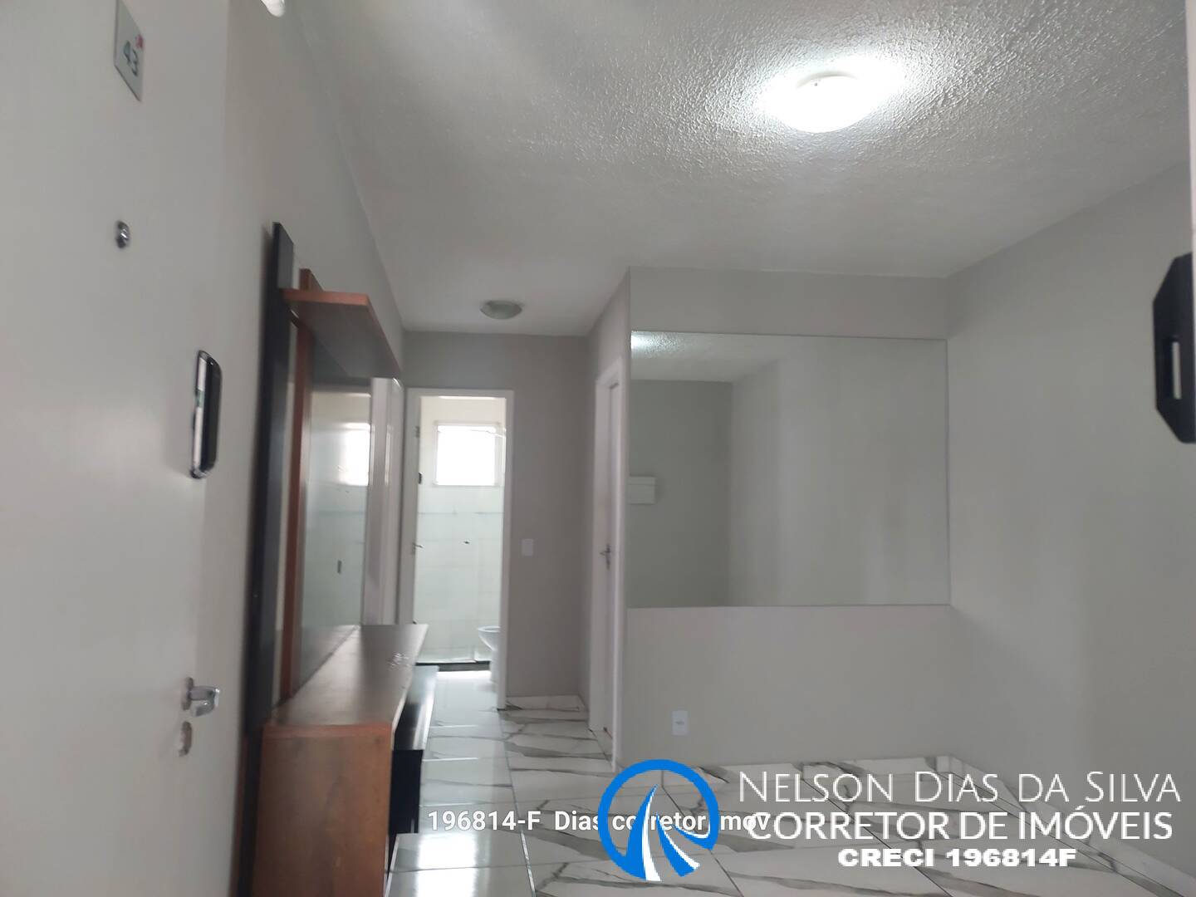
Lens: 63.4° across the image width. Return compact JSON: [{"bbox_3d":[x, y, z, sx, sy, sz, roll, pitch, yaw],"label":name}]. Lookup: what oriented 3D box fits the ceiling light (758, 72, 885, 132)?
[{"bbox_3d":[0.647,-0.981,2.772,0.300,0.100,0.300,1,-4,-8],"label":"ceiling light"}]

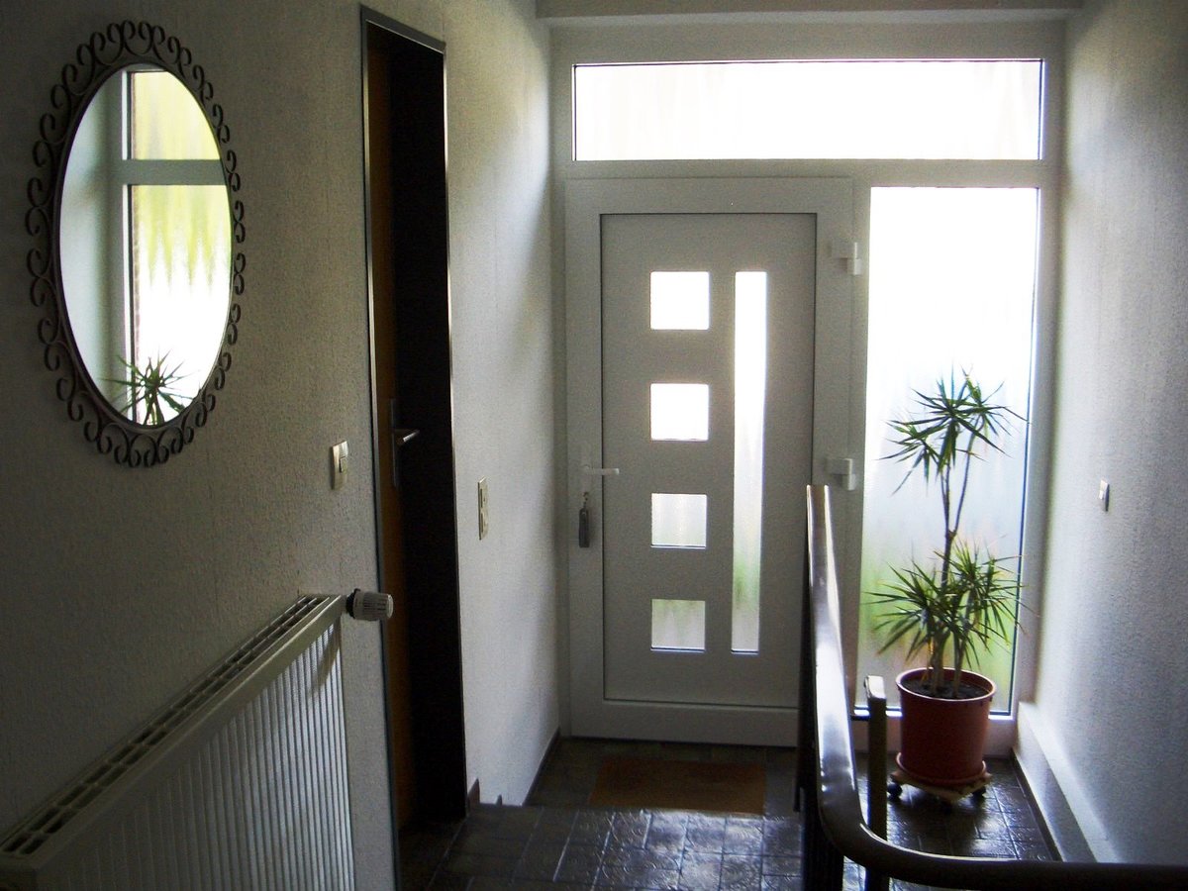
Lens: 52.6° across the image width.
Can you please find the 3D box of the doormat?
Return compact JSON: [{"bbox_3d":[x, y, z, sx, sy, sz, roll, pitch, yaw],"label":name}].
[{"bbox_3d":[0.299,1.192,4.231,0.600,0.016,0.400,1,11,9],"label":"doormat"}]

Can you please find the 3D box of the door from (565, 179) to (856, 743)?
[{"bbox_3d":[0.405,0.102,4.389,1.000,2.100,0.090,1,11,9],"label":"door"}]

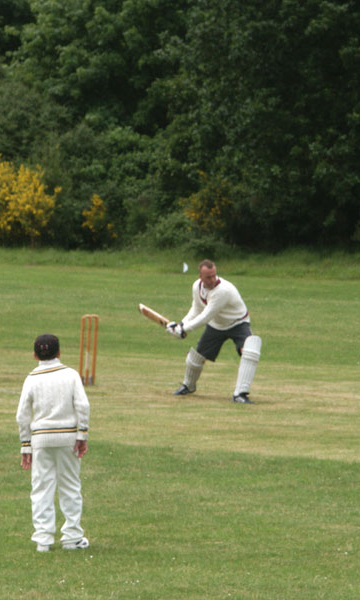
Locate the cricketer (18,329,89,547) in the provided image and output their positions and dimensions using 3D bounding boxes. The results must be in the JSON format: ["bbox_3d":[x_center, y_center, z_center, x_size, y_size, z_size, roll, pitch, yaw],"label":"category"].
[{"bbox_3d":[-0.847,1.028,30.800,0.490,1.260,0.300,0,3,6],"label":"cricketer"}]

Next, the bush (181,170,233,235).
[{"bbox_3d":[0.504,-1.855,87.500,1.000,1.250,0.900,0,3,0],"label":"bush"}]

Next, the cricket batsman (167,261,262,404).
[{"bbox_3d":[0.329,0.300,45.200,0.880,1.380,0.750,1,3,25],"label":"cricket batsman"}]

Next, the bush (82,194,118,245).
[{"bbox_3d":[-1.532,-1.541,87.500,0.720,1.000,0.650,0,3,0],"label":"bush"}]

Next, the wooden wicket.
[{"bbox_3d":[-0.943,0.510,47.400,0.229,0.720,0.040,-3,4,-44],"label":"wooden wicket"}]

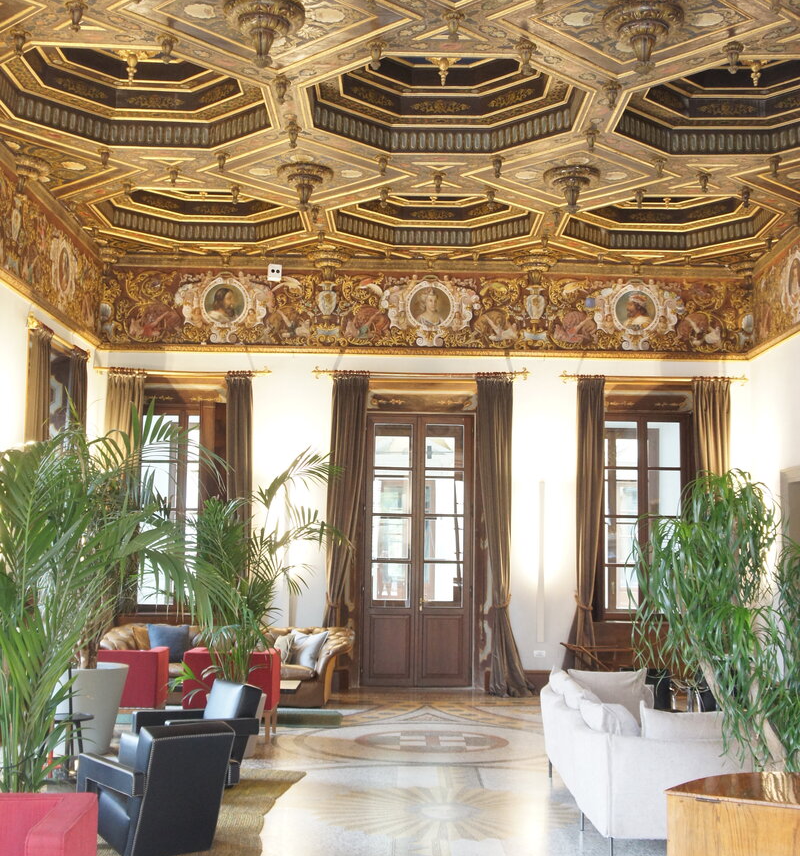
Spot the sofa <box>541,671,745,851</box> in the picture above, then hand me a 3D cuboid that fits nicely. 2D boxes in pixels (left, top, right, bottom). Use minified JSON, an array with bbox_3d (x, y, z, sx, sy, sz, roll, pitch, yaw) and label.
[{"bbox_3d":[1.488,2.052,7.697,0.850,0.840,2.760,1,-6,0],"label":"sofa"}]

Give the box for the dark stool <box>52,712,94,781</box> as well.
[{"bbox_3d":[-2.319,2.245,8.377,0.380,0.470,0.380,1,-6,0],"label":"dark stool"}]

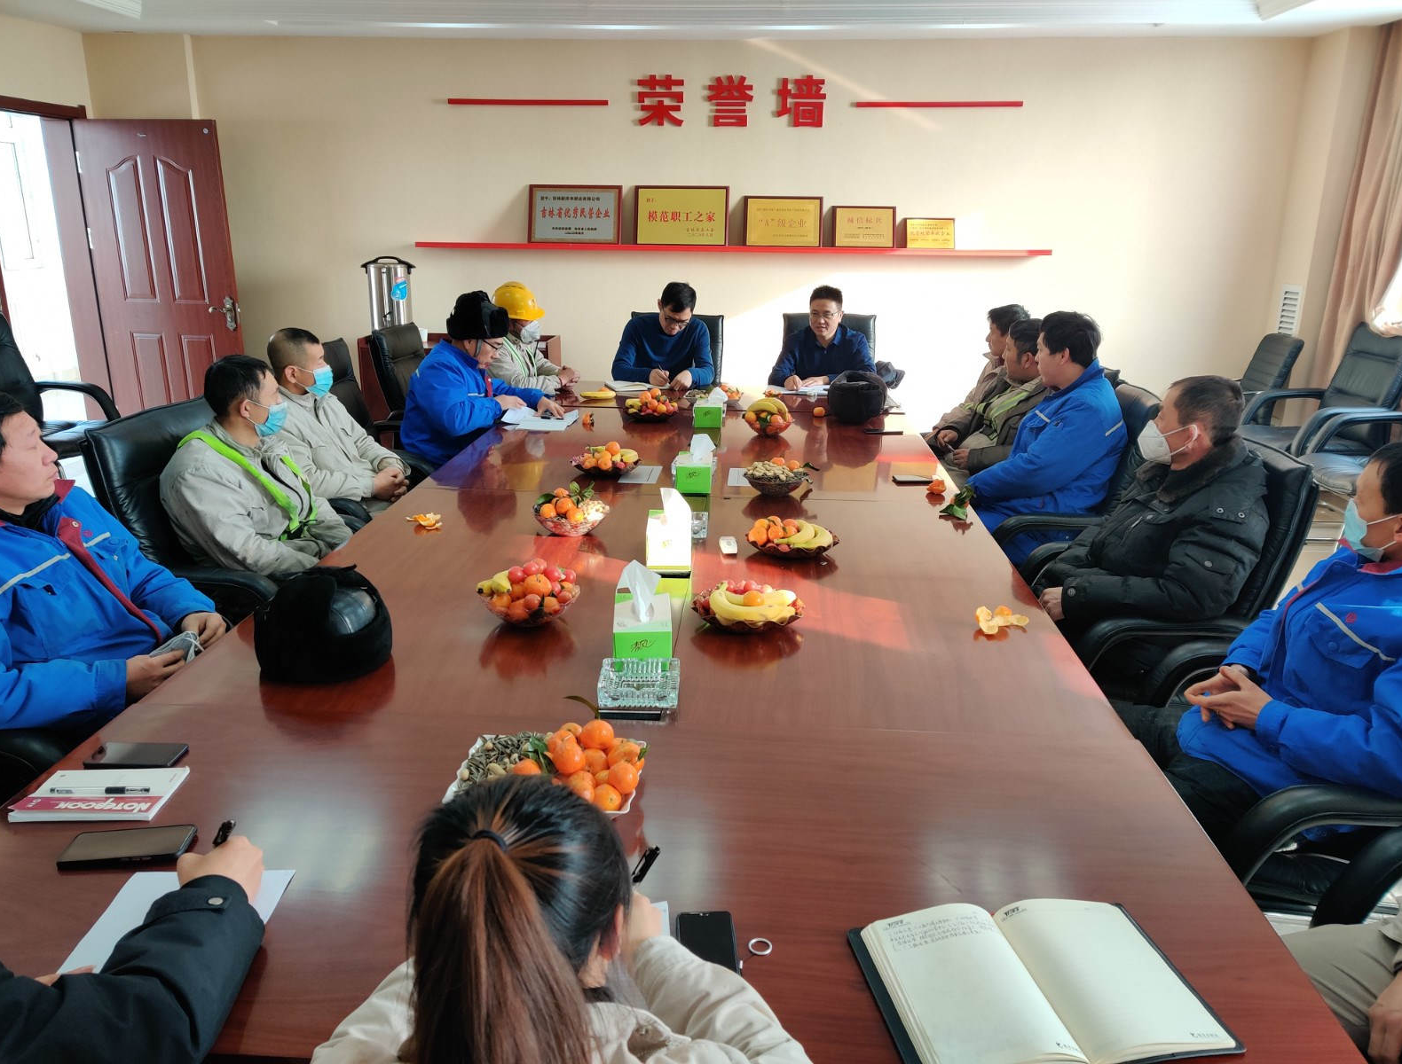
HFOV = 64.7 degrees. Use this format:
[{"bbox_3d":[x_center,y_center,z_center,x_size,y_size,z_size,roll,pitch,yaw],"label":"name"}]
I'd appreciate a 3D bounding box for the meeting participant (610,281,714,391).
[{"bbox_3d":[-0.222,-0.723,6.059,0.570,1.263,0.780,1,16,1],"label":"meeting participant"}]

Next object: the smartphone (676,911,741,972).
[{"bbox_3d":[0.012,0.530,1.385,0.075,0.009,0.158,-1,17,-5],"label":"smartphone"}]

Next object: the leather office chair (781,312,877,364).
[{"bbox_3d":[0.698,-0.606,6.090,0.630,1.080,0.670,2,16,3],"label":"leather office chair"}]

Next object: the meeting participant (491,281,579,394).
[{"bbox_3d":[-0.954,-0.613,5.612,0.760,1.285,0.550,8,18,23],"label":"meeting participant"}]

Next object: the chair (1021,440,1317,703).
[{"bbox_3d":[1.183,0.289,3.029,0.660,1.070,0.670,1,17,3],"label":"chair"}]

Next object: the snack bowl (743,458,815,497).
[{"bbox_3d":[0.252,-0.177,3.655,0.222,0.098,0.222,1,16,0],"label":"snack bowl"}]

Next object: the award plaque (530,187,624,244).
[{"bbox_3d":[-0.760,-1.929,6.734,0.566,0.342,0.025,1,9,3],"label":"award plaque"}]

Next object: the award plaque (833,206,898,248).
[{"bbox_3d":[0.983,-1.830,6.659,0.376,0.237,0.025,1,9,3],"label":"award plaque"}]

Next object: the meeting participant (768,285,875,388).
[{"bbox_3d":[0.653,-0.704,6.035,0.570,1.257,0.780,3,16,8],"label":"meeting participant"}]

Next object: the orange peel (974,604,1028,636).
[{"bbox_3d":[0.675,0.195,2.478,0.118,0.038,0.095,1,17,3],"label":"orange peel"}]

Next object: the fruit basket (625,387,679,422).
[{"bbox_3d":[-0.216,-0.561,4.845,0.243,0.135,0.243,1,17,3],"label":"fruit basket"}]

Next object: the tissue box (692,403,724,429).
[{"bbox_3d":[0.038,-0.509,4.748,0.112,0.086,0.222,2,16,3],"label":"tissue box"}]

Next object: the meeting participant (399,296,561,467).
[{"bbox_3d":[-0.981,-0.349,4.731,0.800,1.300,0.620,2,16,3],"label":"meeting participant"}]

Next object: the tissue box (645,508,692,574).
[{"bbox_3d":[-0.080,0.026,2.945,0.115,0.088,0.230,0,16,0],"label":"tissue box"}]

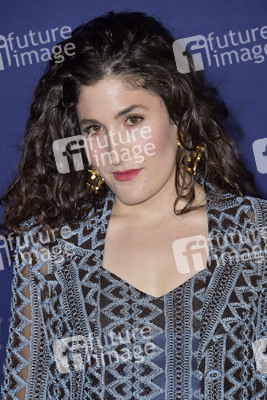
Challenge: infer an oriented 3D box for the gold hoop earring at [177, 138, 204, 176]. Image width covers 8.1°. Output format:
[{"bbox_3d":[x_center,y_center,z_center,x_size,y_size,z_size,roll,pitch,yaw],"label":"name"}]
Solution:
[{"bbox_3d":[0.082,-0.061,2.720,0.039,0.053,0.018,-3,4,0],"label":"gold hoop earring"}]

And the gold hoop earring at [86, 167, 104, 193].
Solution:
[{"bbox_3d":[-0.053,-0.030,2.660,0.030,0.042,0.016,0,0,25],"label":"gold hoop earring"}]

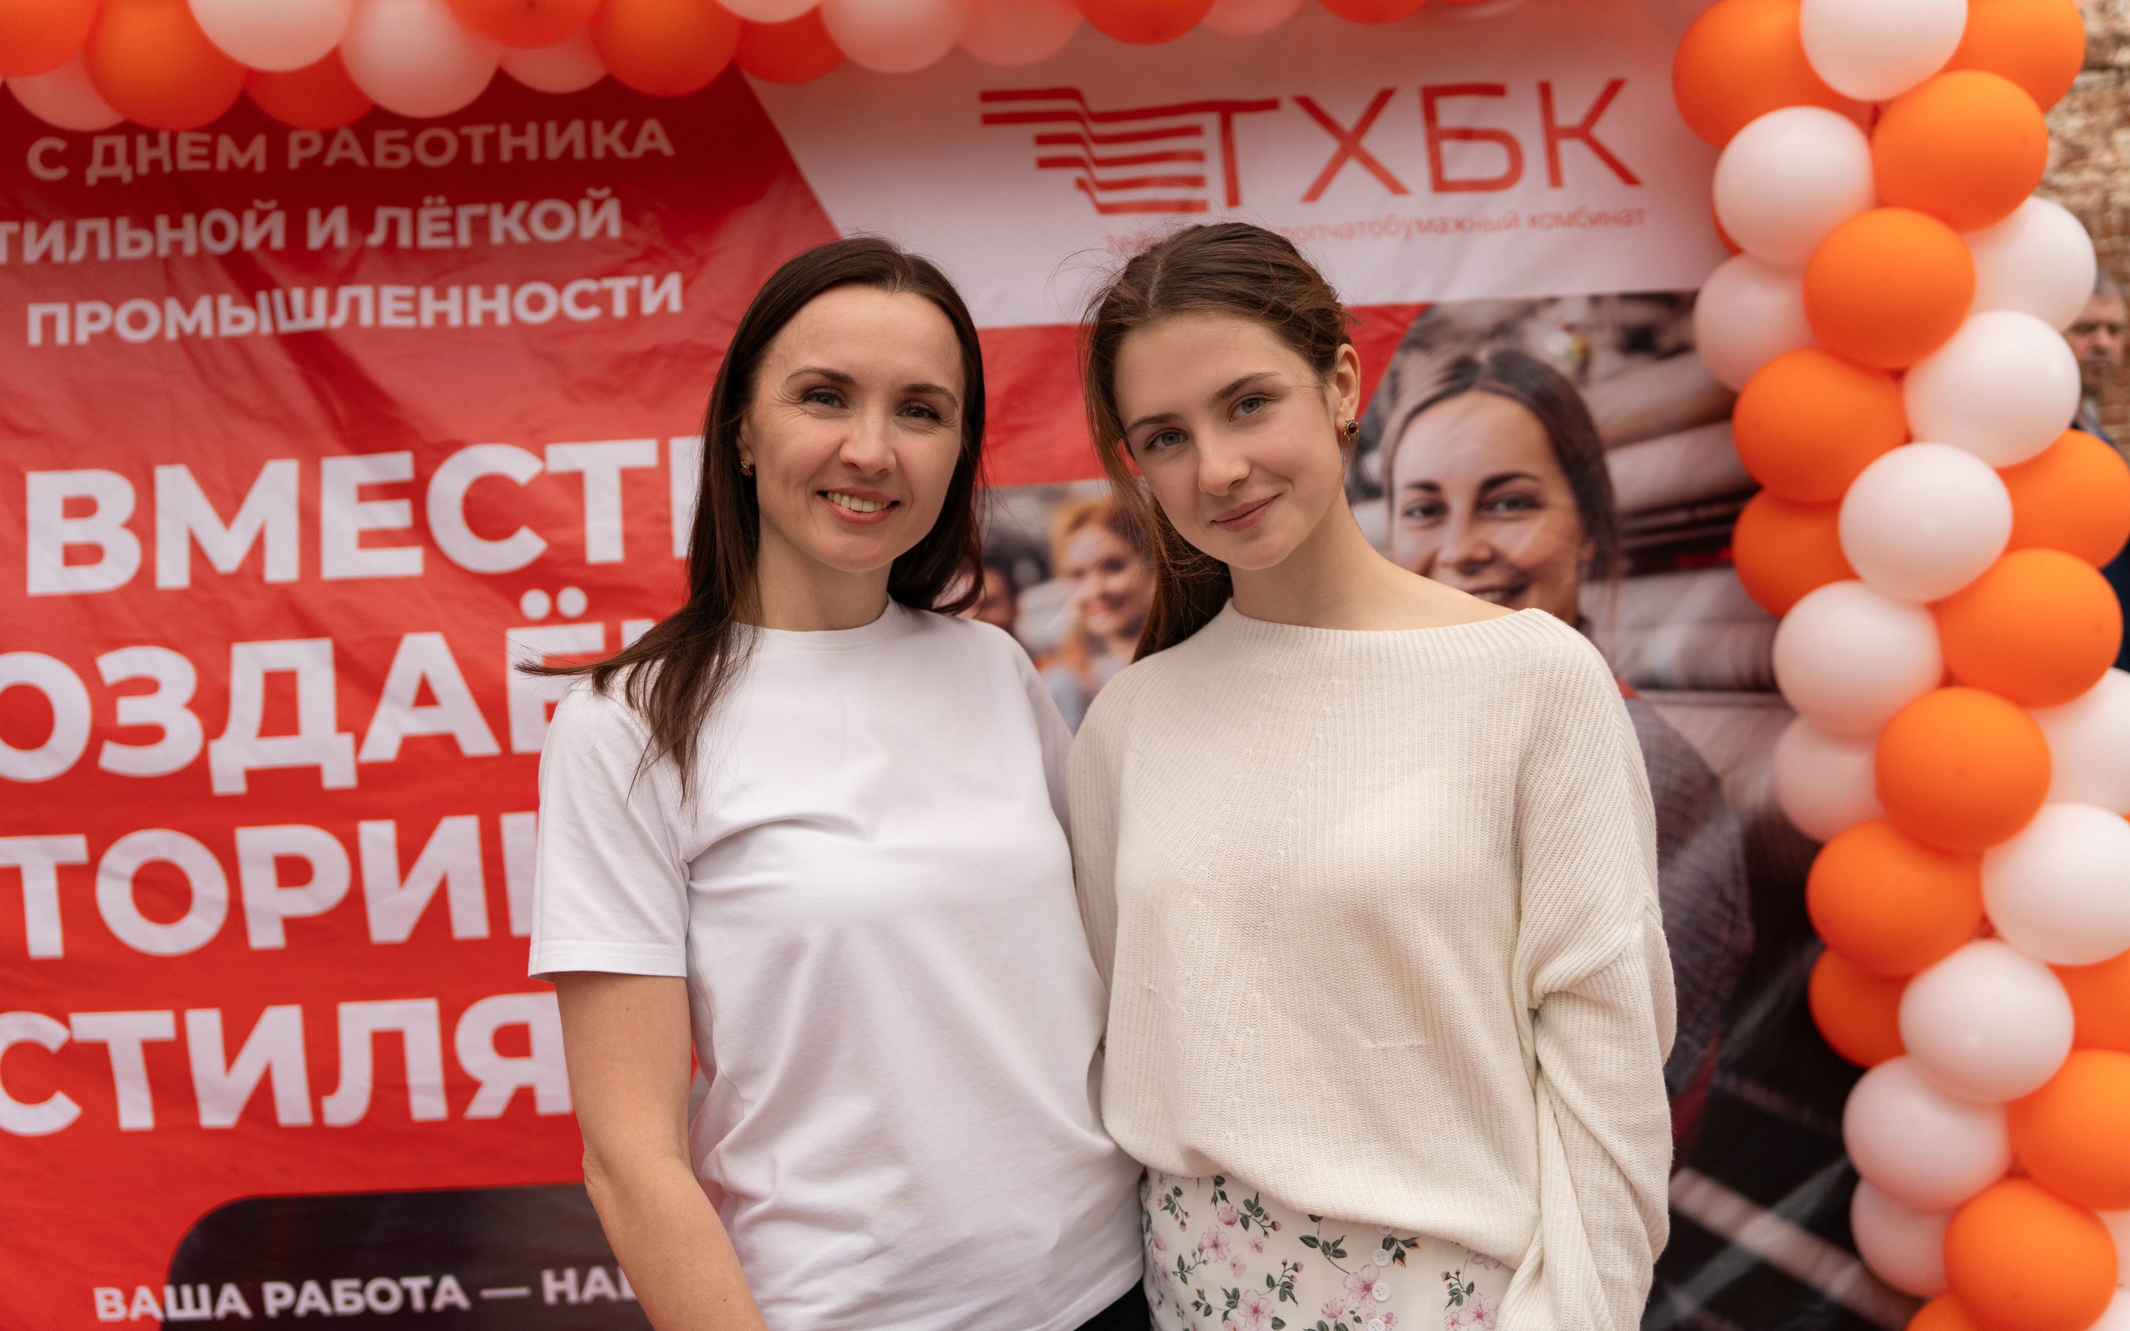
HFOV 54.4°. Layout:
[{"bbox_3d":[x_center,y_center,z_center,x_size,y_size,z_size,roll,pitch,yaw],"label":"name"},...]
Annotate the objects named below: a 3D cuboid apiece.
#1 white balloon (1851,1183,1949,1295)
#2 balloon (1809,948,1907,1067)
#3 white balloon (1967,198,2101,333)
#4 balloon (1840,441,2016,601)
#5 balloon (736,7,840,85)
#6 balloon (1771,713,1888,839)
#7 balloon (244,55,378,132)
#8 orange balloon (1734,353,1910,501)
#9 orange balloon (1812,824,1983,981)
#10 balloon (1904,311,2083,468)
[{"bbox_3d":[1.092,0.697,2.596,0.195,0.188,0.195,-4,-1,0],"label":"white balloon"},{"bbox_3d":[1.063,0.427,2.666,0.195,0.188,0.195,-4,-1,0],"label":"balloon"},{"bbox_3d":[1.177,-0.491,2.550,0.180,0.176,0.185,-3,-1,0],"label":"white balloon"},{"bbox_3d":[1.035,-0.173,2.497,0.190,0.188,0.200,-4,-1,0],"label":"balloon"},{"bbox_3d":[-0.361,-0.856,2.675,0.195,0.188,0.195,-4,-1,0],"label":"balloon"},{"bbox_3d":[0.966,0.129,2.560,0.180,0.176,0.185,-3,-1,0],"label":"balloon"},{"bbox_3d":[-0.940,-0.766,2.580,0.182,0.178,0.187,-3,-1,0],"label":"balloon"},{"bbox_3d":[0.891,-0.284,2.450,0.188,0.184,0.194,-3,-1,0],"label":"orange balloon"},{"bbox_3d":[0.983,0.277,2.450,0.188,0.184,0.194,-3,-1,0],"label":"orange balloon"},{"bbox_3d":[1.095,-0.324,2.440,0.190,0.186,0.196,-3,-1,0],"label":"balloon"}]

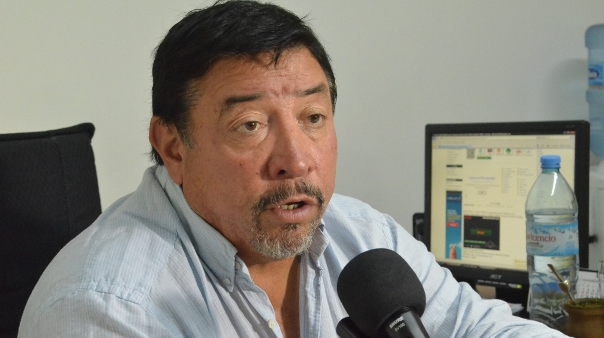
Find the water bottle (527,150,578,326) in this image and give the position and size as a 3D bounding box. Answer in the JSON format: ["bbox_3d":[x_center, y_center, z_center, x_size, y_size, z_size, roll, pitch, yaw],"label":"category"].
[{"bbox_3d":[0.402,0.139,1.690,0.085,0.320,0.085,-1,3,12],"label":"water bottle"}]

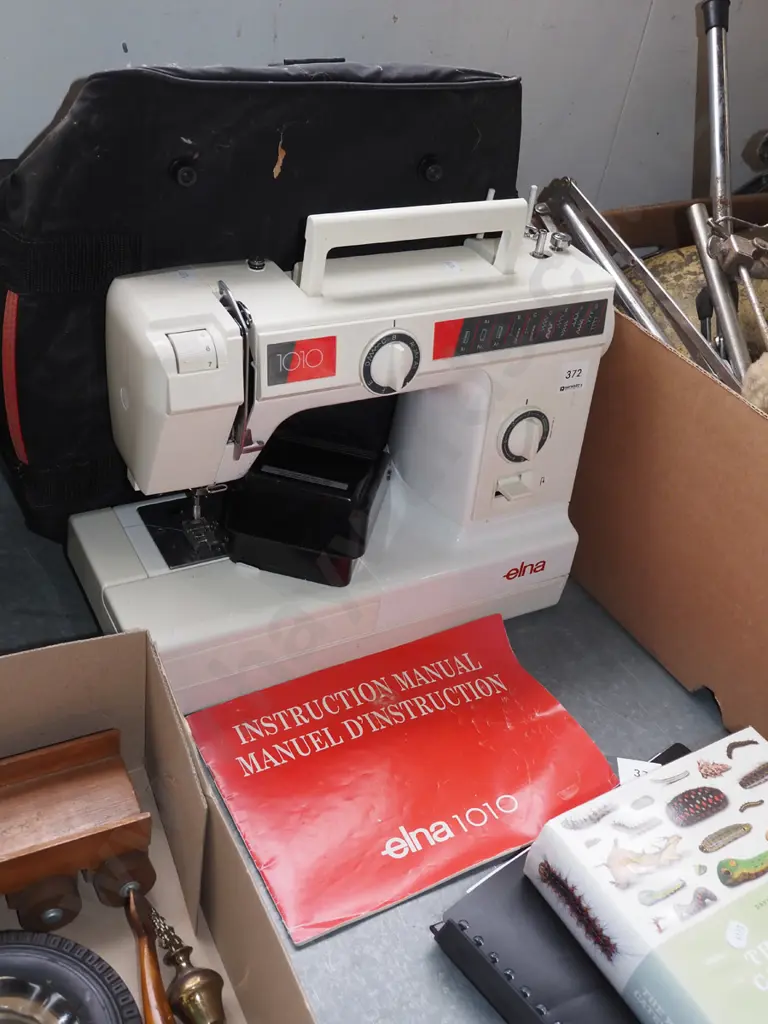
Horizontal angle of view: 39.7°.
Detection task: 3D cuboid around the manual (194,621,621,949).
[{"bbox_3d":[0.016,0.169,0.738,0.255,0.020,0.181,-14,45,-26],"label":"manual"}]

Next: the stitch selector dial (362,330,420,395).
[{"bbox_3d":[0.008,-0.099,0.725,0.047,0.047,0.017,-13,37,-27],"label":"stitch selector dial"}]

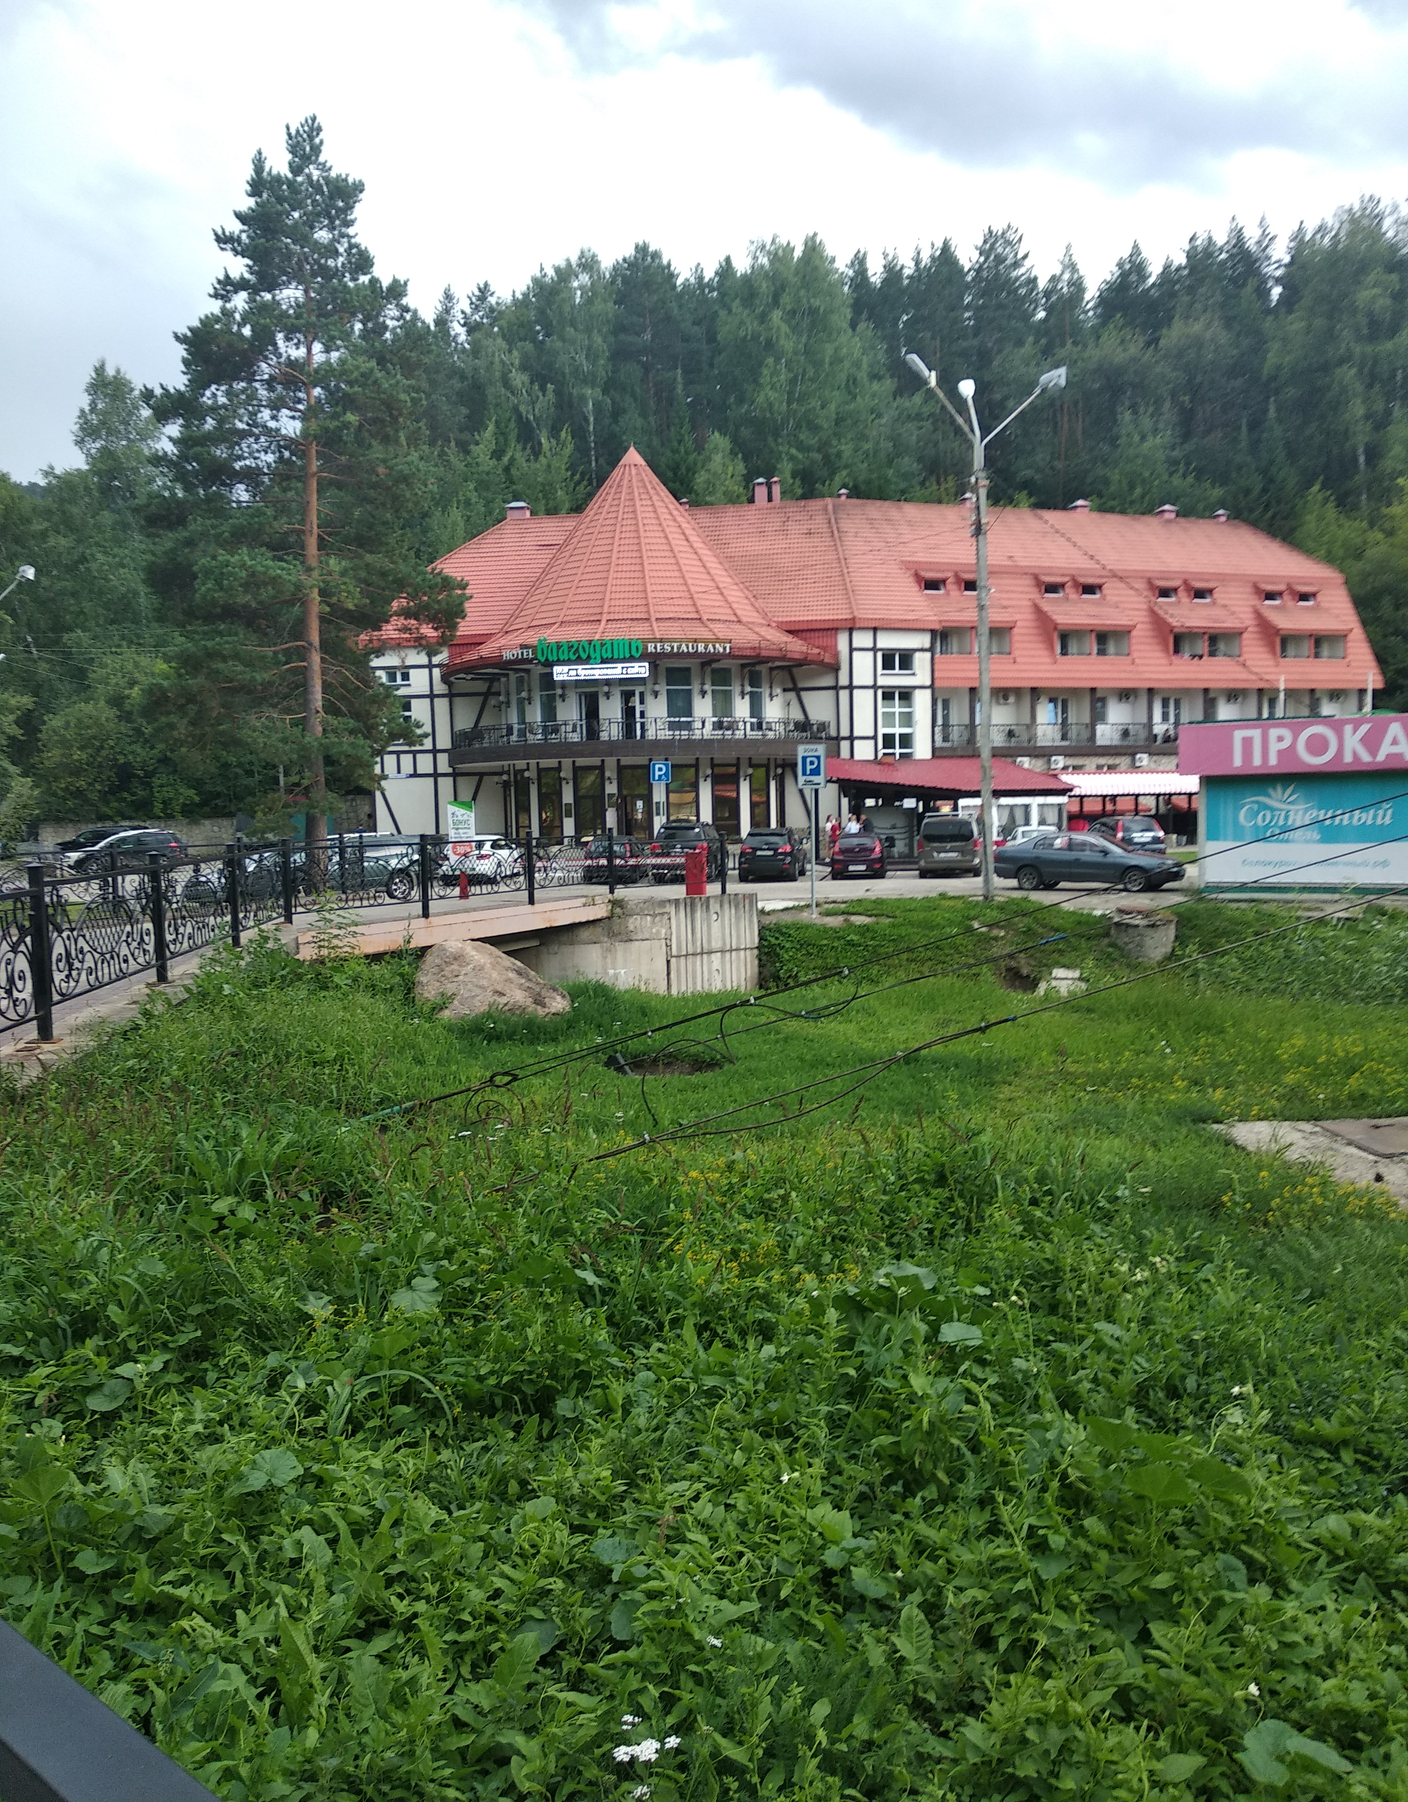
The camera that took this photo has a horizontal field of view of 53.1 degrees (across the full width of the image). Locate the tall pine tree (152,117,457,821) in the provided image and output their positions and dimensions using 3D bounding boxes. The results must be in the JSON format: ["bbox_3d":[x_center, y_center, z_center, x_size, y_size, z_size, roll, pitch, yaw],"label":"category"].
[{"bbox_3d":[-10.663,-10.343,37.885,8.300,20.600,8.000,-1,3,0],"label":"tall pine tree"}]

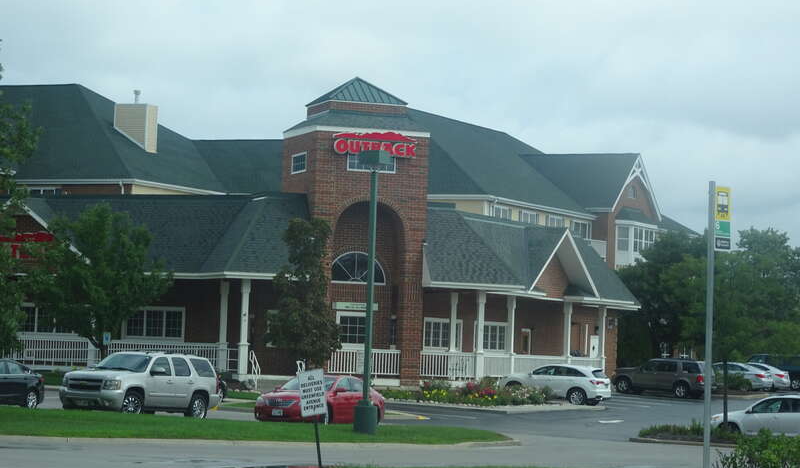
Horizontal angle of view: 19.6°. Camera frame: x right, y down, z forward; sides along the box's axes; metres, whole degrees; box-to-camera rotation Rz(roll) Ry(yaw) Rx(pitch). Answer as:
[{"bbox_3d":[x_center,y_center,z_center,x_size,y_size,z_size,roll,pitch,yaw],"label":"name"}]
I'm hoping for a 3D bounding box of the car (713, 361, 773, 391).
[{"bbox_3d":[16.358,7.212,116.519,4.820,1.470,1.840,0,-4,28],"label":"car"}]

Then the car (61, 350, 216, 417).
[{"bbox_3d":[-7.142,4.183,63.641,2.030,1.930,5.130,0,-4,30],"label":"car"}]

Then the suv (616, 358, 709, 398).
[{"bbox_3d":[12.646,6.923,110.500,4.800,1.820,1.850,1,-3,22],"label":"suv"}]

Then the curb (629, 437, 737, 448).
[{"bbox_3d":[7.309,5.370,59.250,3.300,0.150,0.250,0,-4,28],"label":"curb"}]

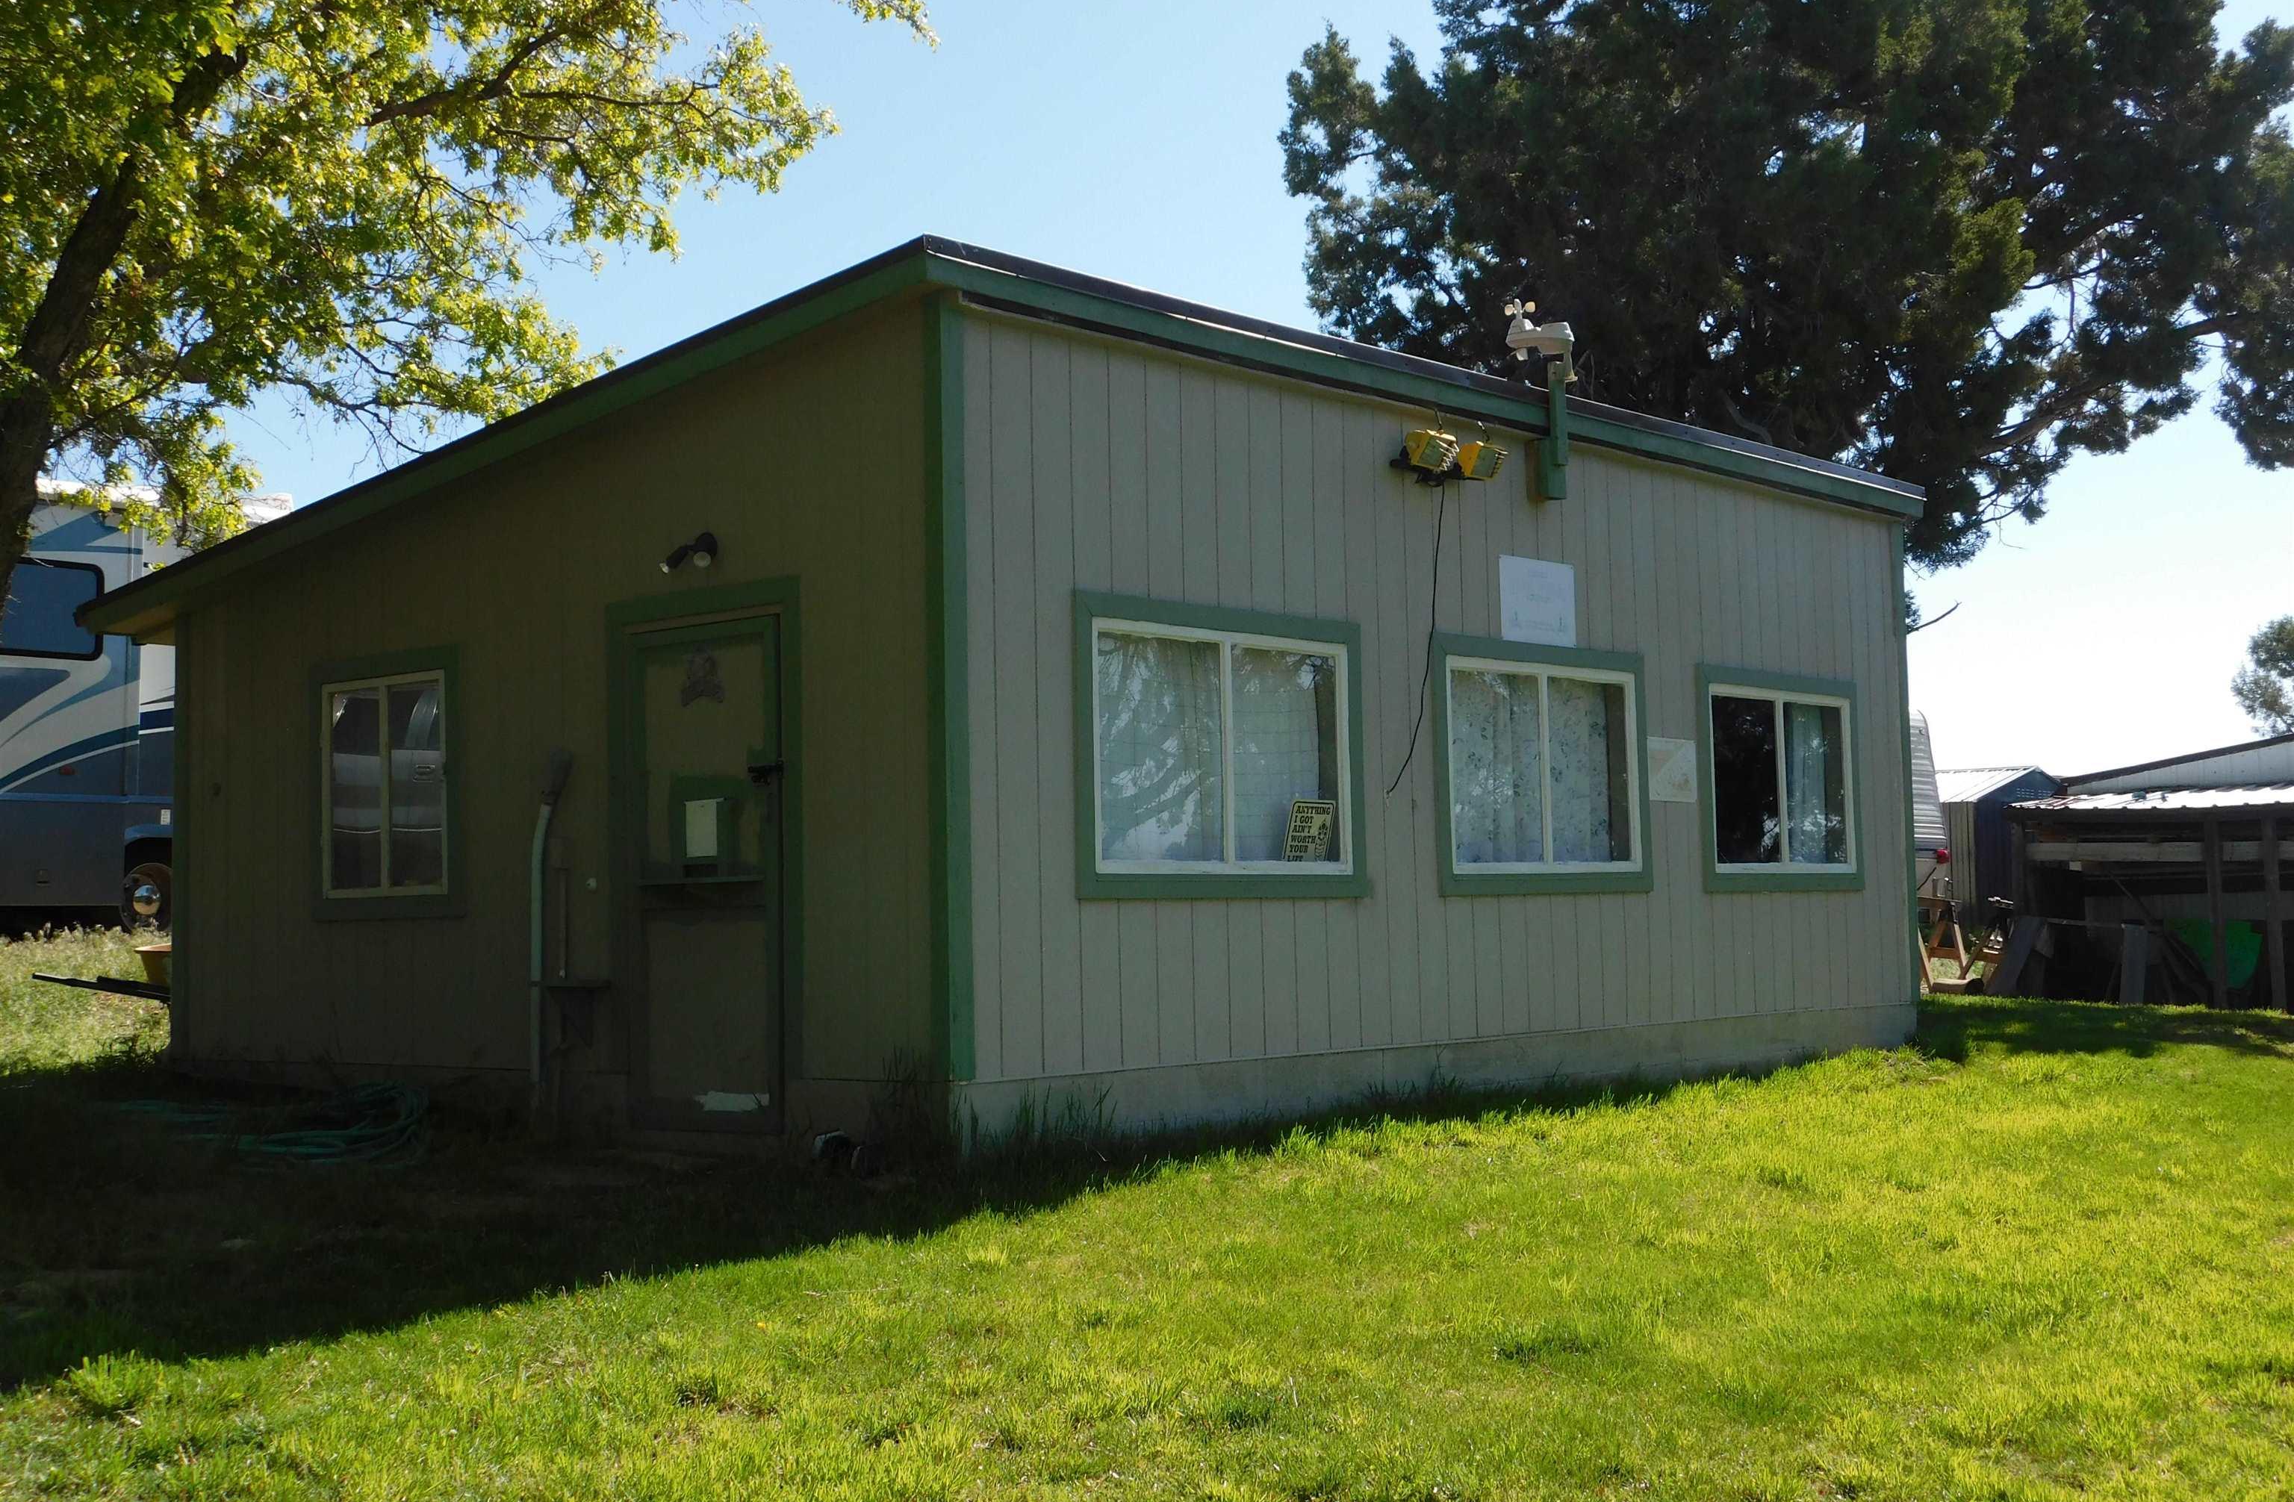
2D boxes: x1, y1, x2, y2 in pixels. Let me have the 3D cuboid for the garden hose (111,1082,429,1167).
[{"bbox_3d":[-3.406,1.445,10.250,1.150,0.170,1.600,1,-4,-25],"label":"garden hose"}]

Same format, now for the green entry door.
[{"bbox_3d":[-1.621,0.459,9.716,0.850,1.860,0.050,-4,-5,41],"label":"green entry door"}]

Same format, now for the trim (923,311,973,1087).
[{"bbox_3d":[-0.672,-0.219,8.980,0.080,2.660,0.120,-4,-5,41],"label":"trim"}]

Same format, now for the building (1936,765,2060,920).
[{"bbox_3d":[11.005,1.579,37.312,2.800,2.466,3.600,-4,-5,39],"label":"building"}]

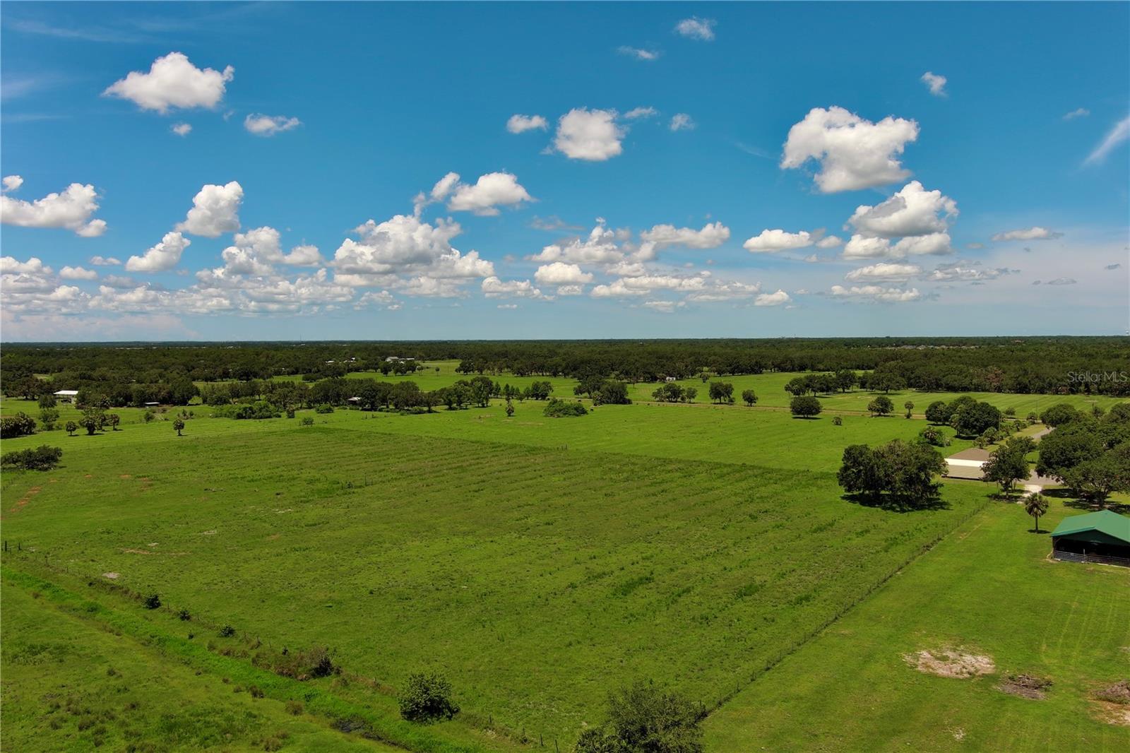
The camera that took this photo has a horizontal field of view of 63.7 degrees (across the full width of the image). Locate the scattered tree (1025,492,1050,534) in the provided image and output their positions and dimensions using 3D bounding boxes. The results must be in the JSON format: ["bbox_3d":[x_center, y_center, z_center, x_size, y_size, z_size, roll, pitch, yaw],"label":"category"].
[{"bbox_3d":[85.790,24.730,165.350,3.780,7.200,3.630,0,2,0],"label":"scattered tree"}]

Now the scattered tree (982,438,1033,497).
[{"bbox_3d":[97.380,20.540,200.250,9.880,12.400,9.490,0,2,0],"label":"scattered tree"}]

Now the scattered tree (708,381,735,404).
[{"bbox_3d":[83.910,8.840,486.550,13.270,11.120,12.740,0,2,0],"label":"scattered tree"}]

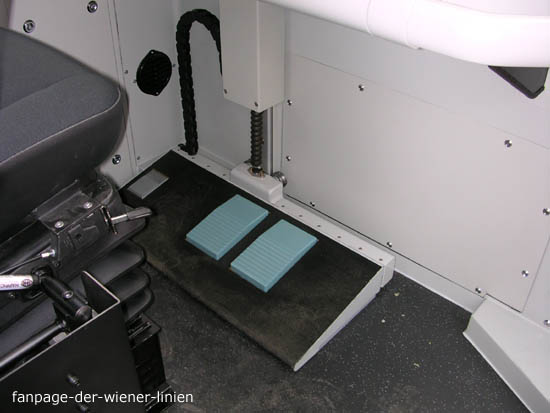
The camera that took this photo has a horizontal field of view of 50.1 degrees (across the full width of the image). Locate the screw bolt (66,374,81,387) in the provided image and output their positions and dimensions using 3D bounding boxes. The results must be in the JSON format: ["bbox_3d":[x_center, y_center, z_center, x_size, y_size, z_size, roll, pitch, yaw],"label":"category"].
[{"bbox_3d":[-0.255,0.220,0.743,0.013,0.011,0.011,28,45,31],"label":"screw bolt"}]

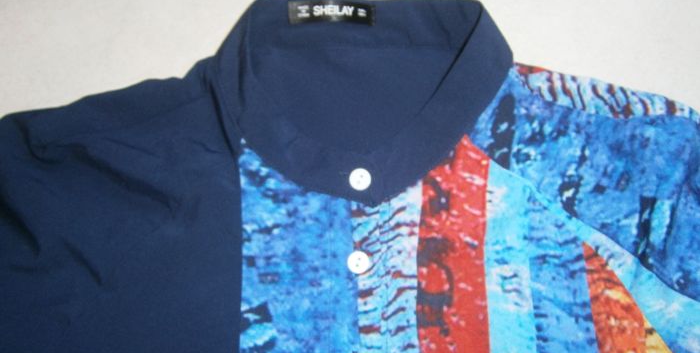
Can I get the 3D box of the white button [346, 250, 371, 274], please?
[{"bbox_3d":[0.004,0.044,0.271,0.011,0.003,0.011,0,72,0],"label":"white button"}]

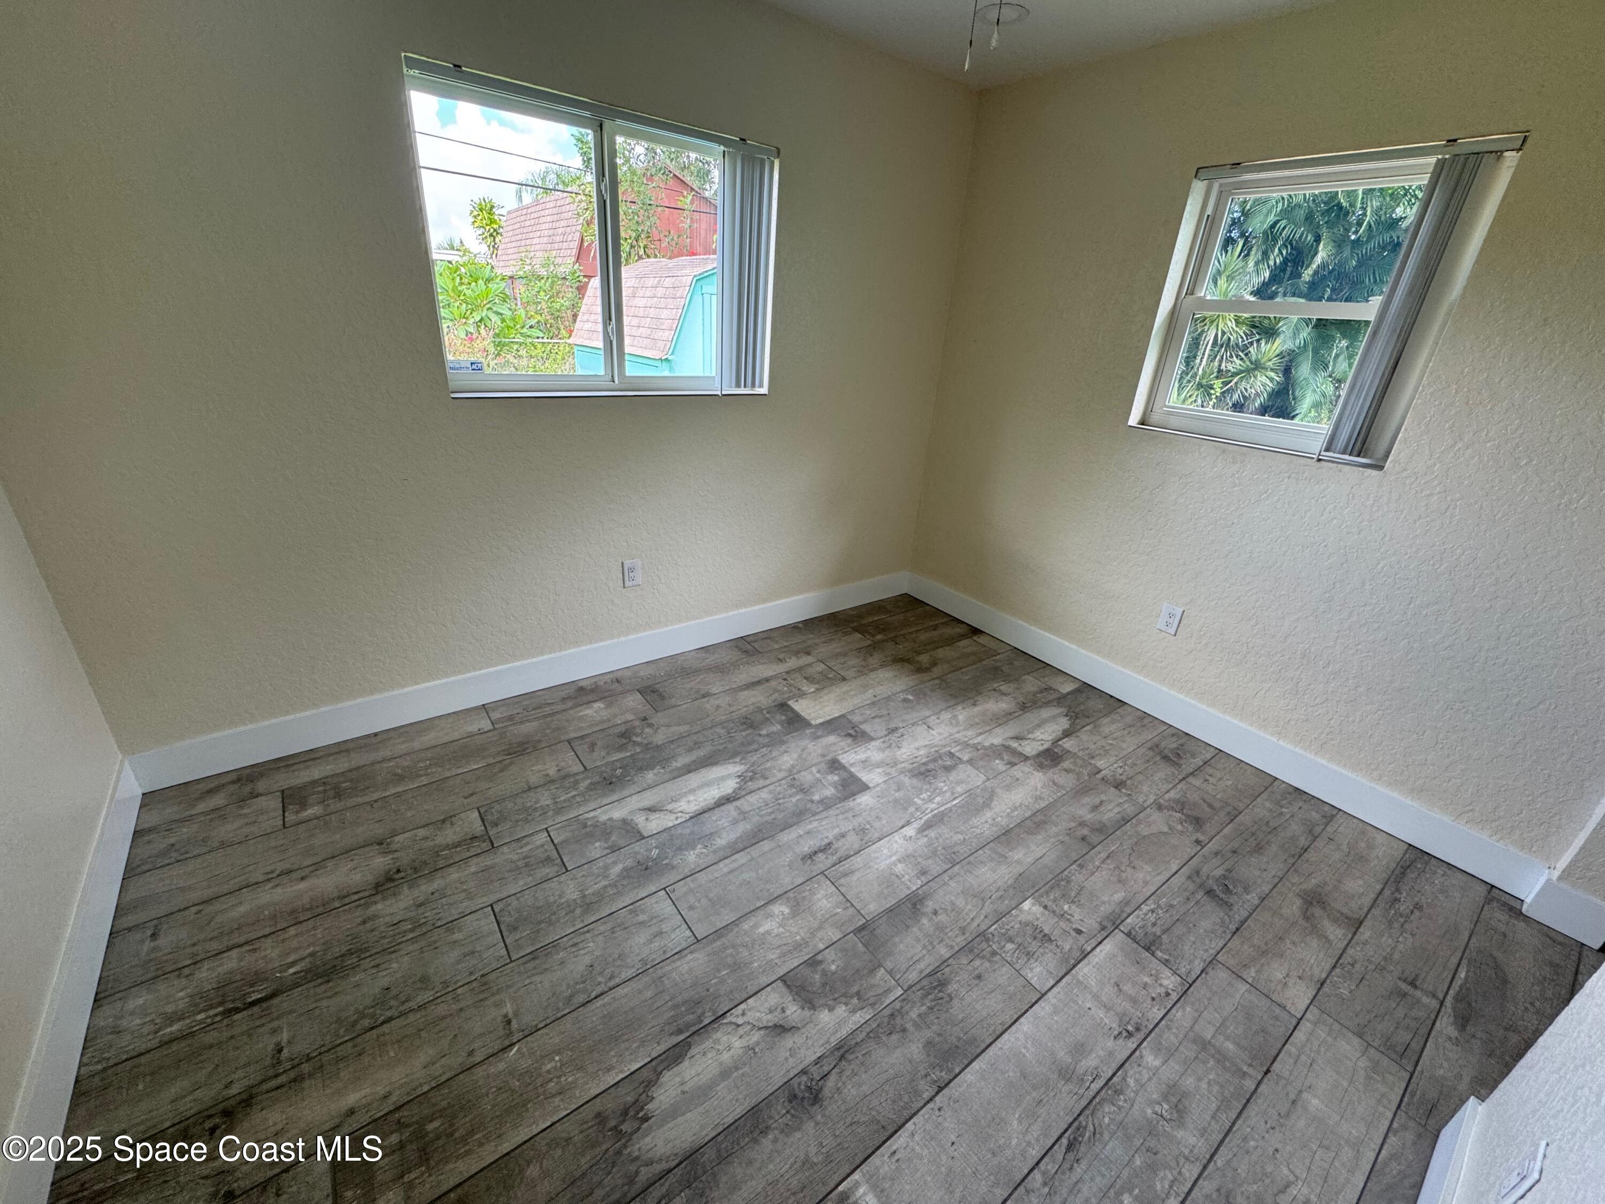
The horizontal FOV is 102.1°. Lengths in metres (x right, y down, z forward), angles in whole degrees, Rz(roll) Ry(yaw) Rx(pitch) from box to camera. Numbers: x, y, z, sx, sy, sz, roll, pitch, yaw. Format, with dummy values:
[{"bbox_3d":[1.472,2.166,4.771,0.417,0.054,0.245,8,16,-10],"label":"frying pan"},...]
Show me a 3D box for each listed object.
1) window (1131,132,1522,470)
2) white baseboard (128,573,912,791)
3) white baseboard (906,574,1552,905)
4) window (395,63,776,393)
[{"bbox_3d":[1.649,-0.980,2.194,0.115,0.885,0.834,-14,29,-35],"label":"window"},{"bbox_3d":[-0.704,0.206,2.905,3.304,0.135,0.016,-14,29,-35],"label":"white baseboard"},{"bbox_3d":[1.412,0.364,2.893,0.016,0.131,2.648,-14,29,-35],"label":"white baseboard"},{"bbox_3d":[-0.643,-1.208,2.320,1.243,0.898,0.115,-14,29,-35],"label":"window"}]

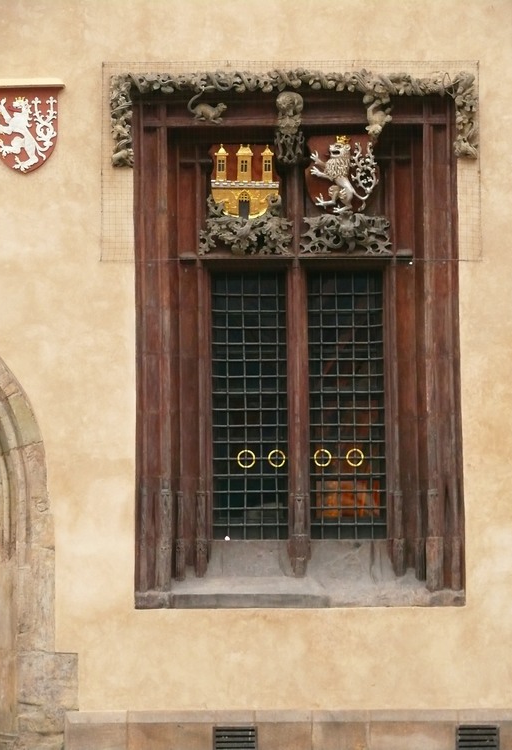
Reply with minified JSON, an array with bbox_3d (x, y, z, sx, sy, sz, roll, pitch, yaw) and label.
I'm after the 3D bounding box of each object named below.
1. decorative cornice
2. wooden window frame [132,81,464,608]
[{"bbox_3d":[0.267,-1.846,15.488,2.603,0.640,0.250,-1,-6,1],"label":"decorative cornice"},{"bbox_3d":[0.292,-0.210,15.571,2.308,3.735,0.420,-1,-6,1],"label":"wooden window frame"}]

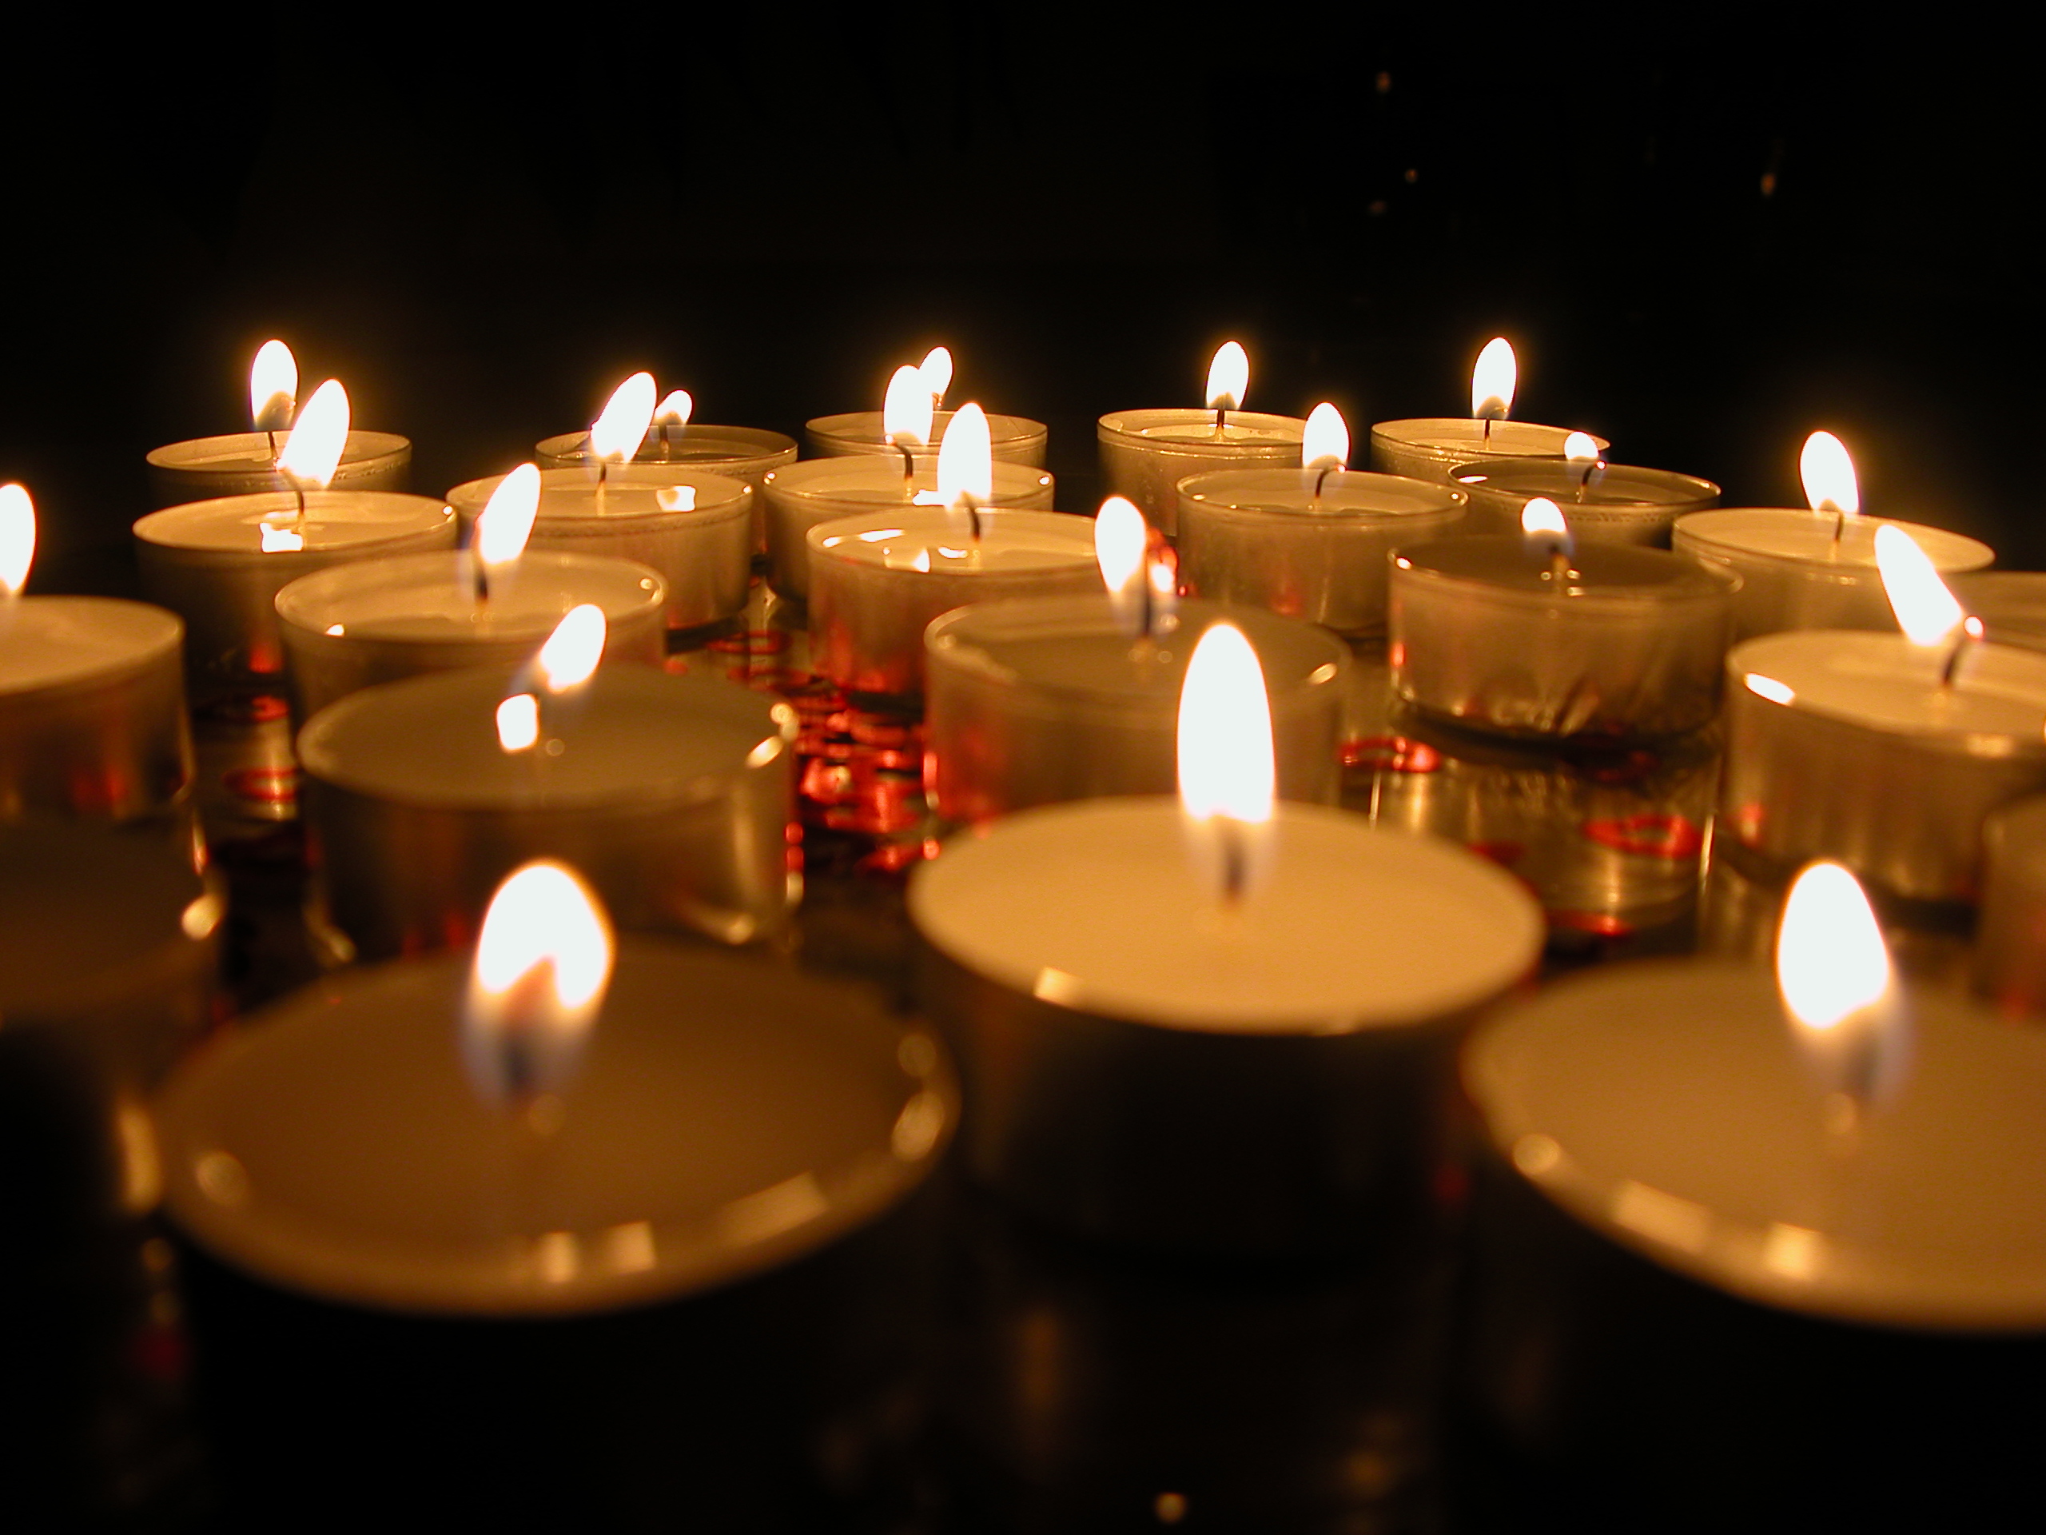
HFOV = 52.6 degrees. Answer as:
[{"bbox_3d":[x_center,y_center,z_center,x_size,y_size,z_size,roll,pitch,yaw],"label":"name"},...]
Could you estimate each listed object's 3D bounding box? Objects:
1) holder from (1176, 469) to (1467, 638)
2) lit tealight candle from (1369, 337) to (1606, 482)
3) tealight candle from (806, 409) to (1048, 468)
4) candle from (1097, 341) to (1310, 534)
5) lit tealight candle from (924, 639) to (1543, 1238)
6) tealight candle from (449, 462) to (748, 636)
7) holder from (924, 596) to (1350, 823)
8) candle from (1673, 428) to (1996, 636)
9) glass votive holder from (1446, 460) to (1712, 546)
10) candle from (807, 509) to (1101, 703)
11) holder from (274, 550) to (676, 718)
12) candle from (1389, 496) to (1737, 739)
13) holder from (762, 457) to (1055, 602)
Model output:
[{"bbox_3d":[0.039,-0.029,0.274,0.038,0.016,0.038,1,17,0],"label":"holder"},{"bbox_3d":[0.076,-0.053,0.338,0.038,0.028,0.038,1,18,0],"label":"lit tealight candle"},{"bbox_3d":[-0.015,-0.046,0.328,0.038,0.016,0.038,1,17,0],"label":"tealight candle"},{"bbox_3d":[0.031,-0.053,0.330,0.038,0.029,0.038,1,17,0],"label":"candle"},{"bbox_3d":[0.012,0.007,0.128,0.038,0.034,0.038,1,17,0],"label":"lit tealight candle"},{"bbox_3d":[-0.055,-0.028,0.269,0.038,0.016,0.038,1,17,0],"label":"tealight candle"},{"bbox_3d":[0.010,-0.004,0.191,0.038,0.015,0.038,1,18,0],"label":"holder"},{"bbox_3d":[0.097,-0.026,0.248,0.038,0.028,0.038,1,17,0],"label":"candle"},{"bbox_3d":[0.081,-0.034,0.301,0.038,0.015,0.038,1,18,0],"label":"glass votive holder"},{"bbox_3d":[-0.007,-0.020,0.251,0.038,0.015,0.038,1,18,0],"label":"candle"},{"bbox_3d":[-0.056,-0.010,0.213,0.038,0.015,0.038,1,18,0],"label":"holder"},{"bbox_3d":[0.059,-0.018,0.229,0.038,0.023,0.038,1,17,0],"label":"candle"},{"bbox_3d":[-0.015,-0.031,0.278,0.038,0.015,0.038,1,18,0],"label":"holder"}]

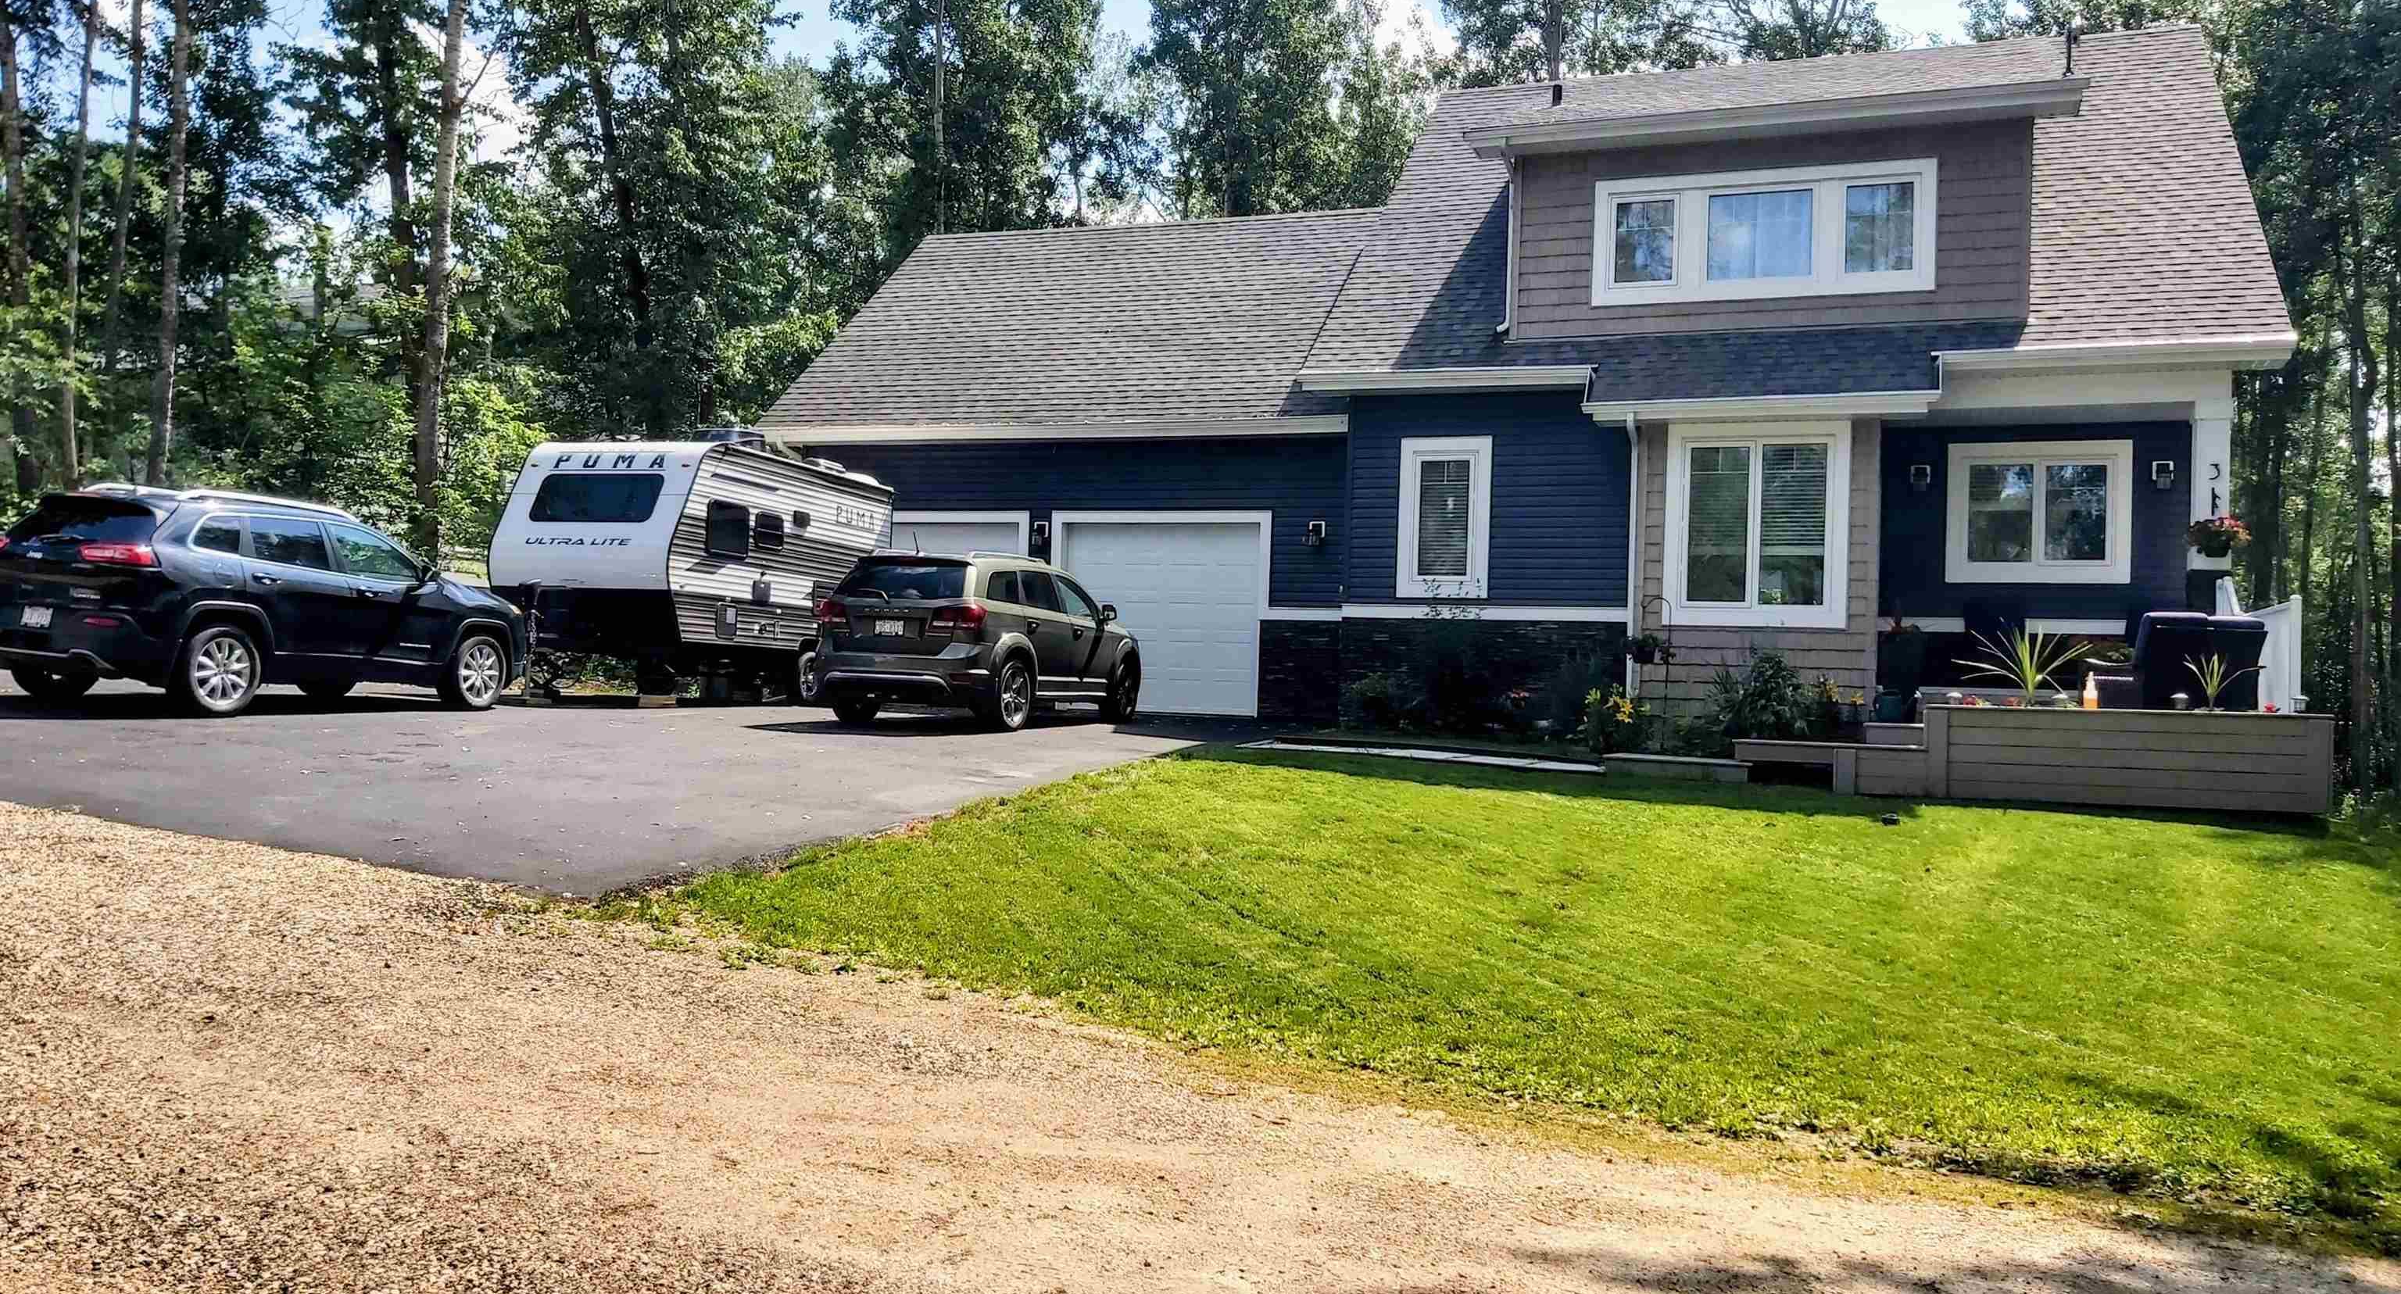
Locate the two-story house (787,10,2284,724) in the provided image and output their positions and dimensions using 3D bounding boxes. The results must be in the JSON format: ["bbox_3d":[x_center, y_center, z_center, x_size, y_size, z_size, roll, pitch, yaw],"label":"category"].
[{"bbox_3d":[4.281,-3.546,26.232,18.150,9.850,13.000,1,-2,21],"label":"two-story house"}]

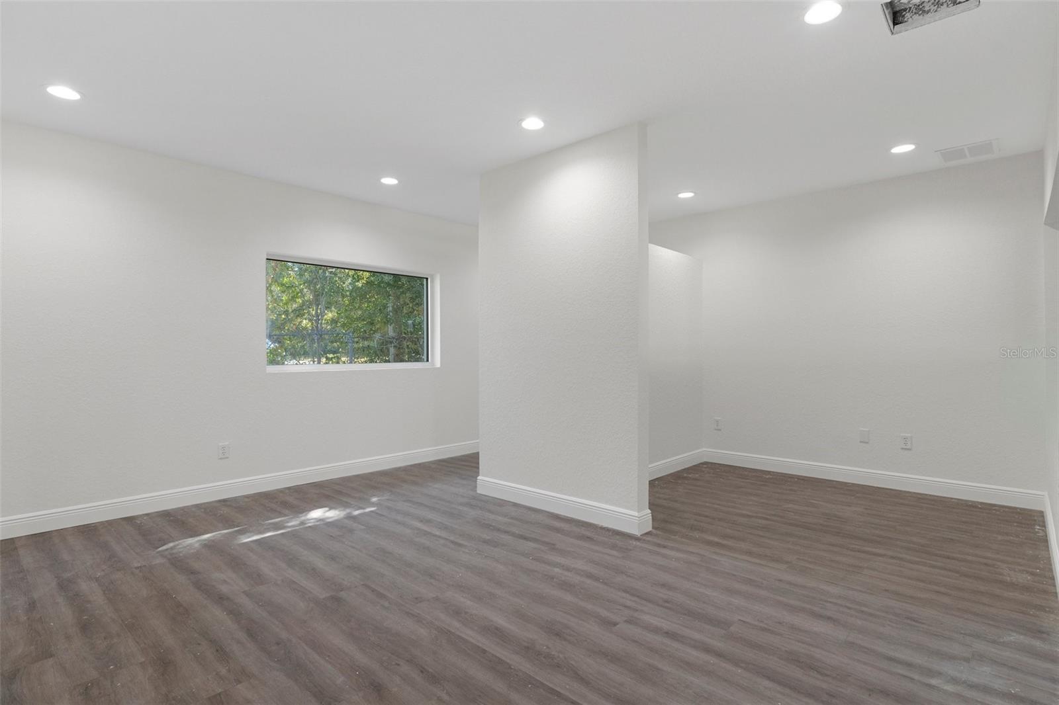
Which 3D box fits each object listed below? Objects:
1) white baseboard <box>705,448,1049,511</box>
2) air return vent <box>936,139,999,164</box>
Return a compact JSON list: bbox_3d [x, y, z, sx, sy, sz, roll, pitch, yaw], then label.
[{"bbox_3d":[2.582,1.002,4.357,2.390,0.127,0.020,0,0,43],"label":"white baseboard"},{"bbox_3d":[2.992,-1.354,3.604,0.310,0.025,0.340,0,0,43],"label":"air return vent"}]

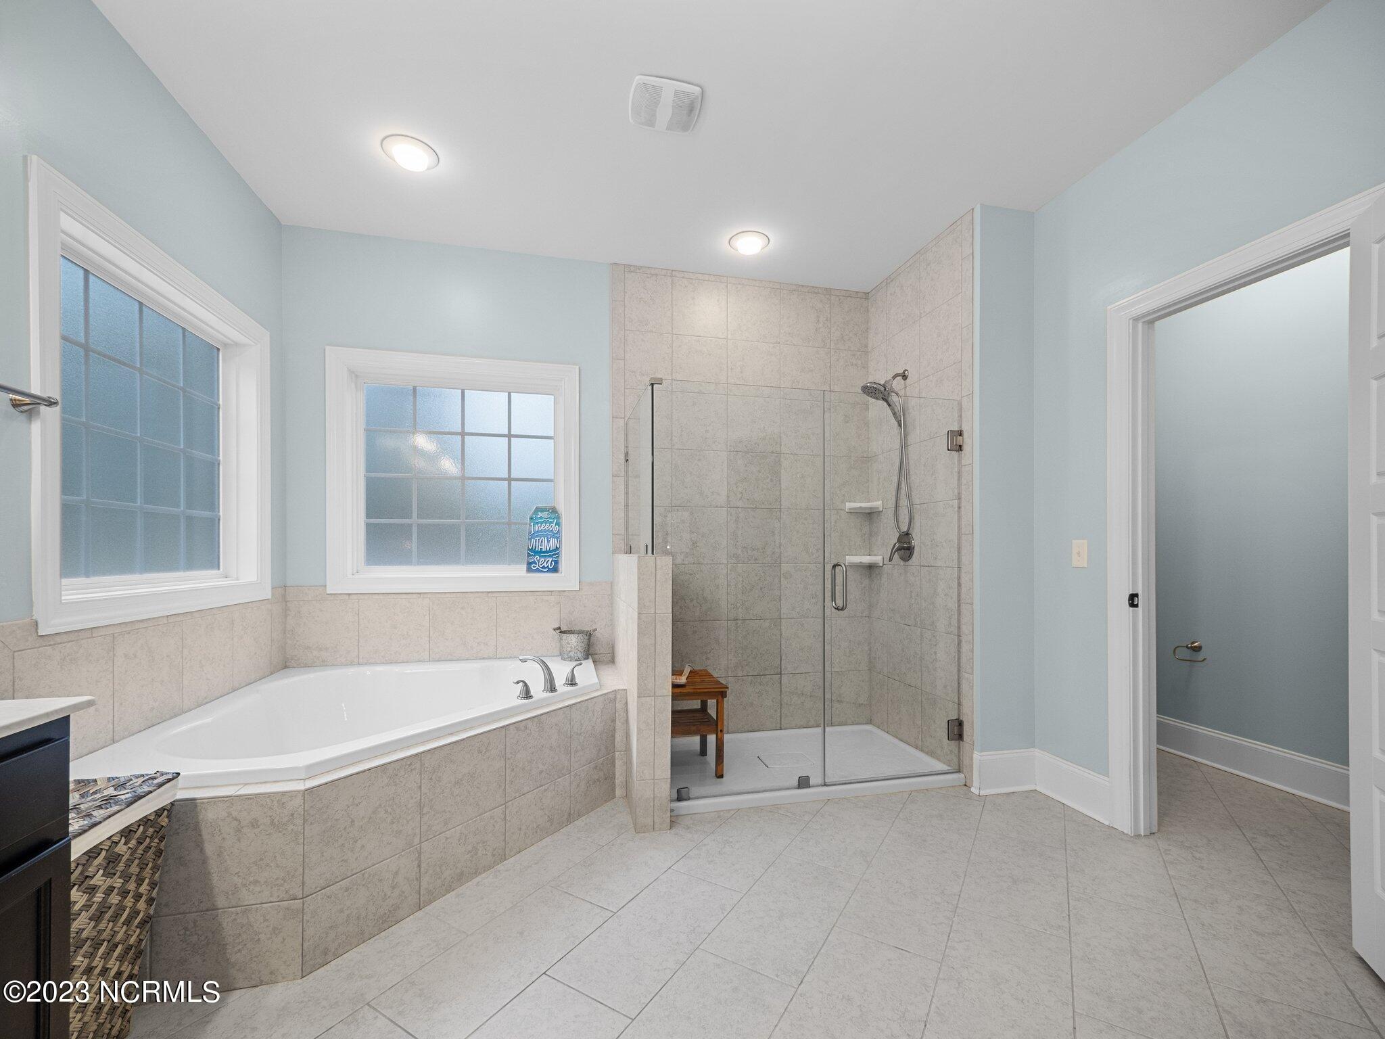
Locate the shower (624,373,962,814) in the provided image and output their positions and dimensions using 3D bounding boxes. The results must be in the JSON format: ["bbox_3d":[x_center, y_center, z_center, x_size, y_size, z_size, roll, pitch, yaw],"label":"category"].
[{"bbox_3d":[0.464,0.339,2.934,1.523,1.807,0.829,0,-1,-14],"label":"shower"}]

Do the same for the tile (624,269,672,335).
[{"bbox_3d":[-0.250,-1.239,3.215,0.268,0.326,0.010,0,0,-13],"label":"tile"}]

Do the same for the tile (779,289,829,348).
[{"bbox_3d":[0.690,-1.217,3.407,0.326,0.326,0.012,0,-1,-14],"label":"tile"}]

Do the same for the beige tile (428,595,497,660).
[{"bbox_3d":[-1.222,0.583,2.991,0.338,0.338,0.010,0,0,-13],"label":"beige tile"}]

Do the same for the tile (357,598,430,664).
[{"bbox_3d":[-1.550,0.578,2.913,0.328,0.331,0.010,0,0,-13],"label":"tile"}]

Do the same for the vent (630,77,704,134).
[{"bbox_3d":[-0.097,-1.486,2.021,0.247,0.030,0.232,0,-1,-13],"label":"vent"}]

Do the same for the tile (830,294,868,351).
[{"bbox_3d":[0.986,-1.225,3.509,0.260,0.330,0.010,0,0,-13],"label":"tile"}]

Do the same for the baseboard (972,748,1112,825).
[{"bbox_3d":[1.528,1.185,2.481,0.320,0.200,0.400,0,-1,-14],"label":"baseboard"}]

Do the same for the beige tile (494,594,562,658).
[{"bbox_3d":[-0.888,0.583,3.042,0.326,0.326,0.012,0,-1,-14],"label":"beige tile"}]

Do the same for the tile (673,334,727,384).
[{"bbox_3d":[0.047,-0.902,3.287,0.330,0.330,0.010,0,0,-13],"label":"tile"}]

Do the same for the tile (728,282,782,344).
[{"bbox_3d":[0.369,-1.221,3.331,0.326,0.326,0.012,0,-1,-14],"label":"tile"}]

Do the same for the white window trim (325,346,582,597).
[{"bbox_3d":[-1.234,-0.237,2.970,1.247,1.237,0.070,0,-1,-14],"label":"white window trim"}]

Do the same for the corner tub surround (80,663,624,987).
[{"bbox_3d":[-1.059,0.981,2.246,1.627,0.548,1.520,0,-1,-13],"label":"corner tub surround"}]

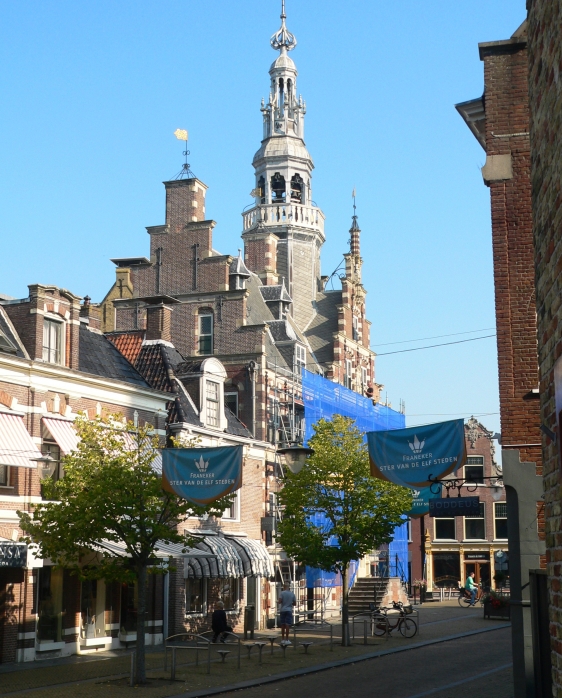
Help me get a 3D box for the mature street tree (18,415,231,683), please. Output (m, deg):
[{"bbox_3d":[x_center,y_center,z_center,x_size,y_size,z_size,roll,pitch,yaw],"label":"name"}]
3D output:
[{"bbox_3d":[-3.386,4.200,23.540,4.500,5.650,4.300,0,-11,0],"label":"mature street tree"}]

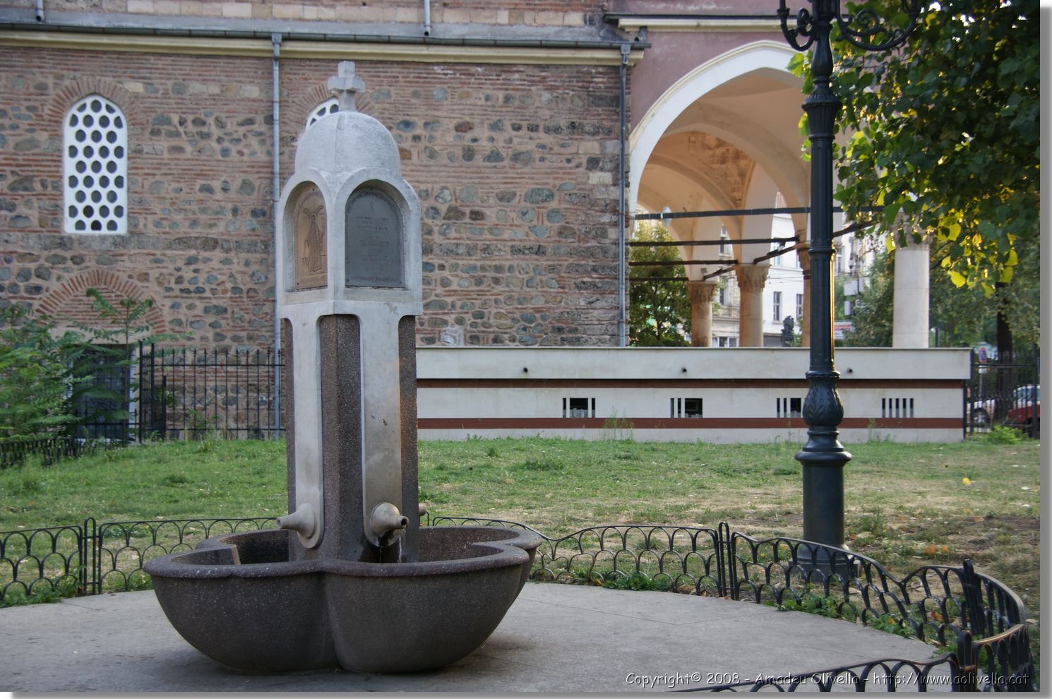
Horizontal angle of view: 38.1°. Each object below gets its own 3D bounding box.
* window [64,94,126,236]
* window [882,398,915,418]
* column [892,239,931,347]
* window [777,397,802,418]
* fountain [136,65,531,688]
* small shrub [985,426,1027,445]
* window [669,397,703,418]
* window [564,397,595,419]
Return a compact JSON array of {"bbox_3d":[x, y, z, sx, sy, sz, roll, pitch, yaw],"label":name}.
[{"bbox_3d":[-7.522,-3.229,26.600,1.120,2.430,0.160,0,0,-6],"label":"window"},{"bbox_3d":[6.581,1.033,26.900,0.570,0.360,0.100,0,0,-6],"label":"window"},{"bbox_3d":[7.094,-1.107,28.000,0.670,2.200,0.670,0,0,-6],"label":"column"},{"bbox_3d":[4.681,1.021,26.700,0.570,0.360,0.100,0,0,-6],"label":"window"},{"bbox_3d":[-0.986,0.029,8.500,2.350,3.260,2.350,0,0,-41],"label":"fountain"},{"bbox_3d":[8.515,1.517,27.000,0.760,0.360,0.650,0,0,0],"label":"small shrub"},{"bbox_3d":[2.793,1.018,26.500,0.570,0.360,0.100,0,0,-6],"label":"window"},{"bbox_3d":[0.923,1.010,26.300,0.570,0.360,0.100,0,0,-6],"label":"window"}]

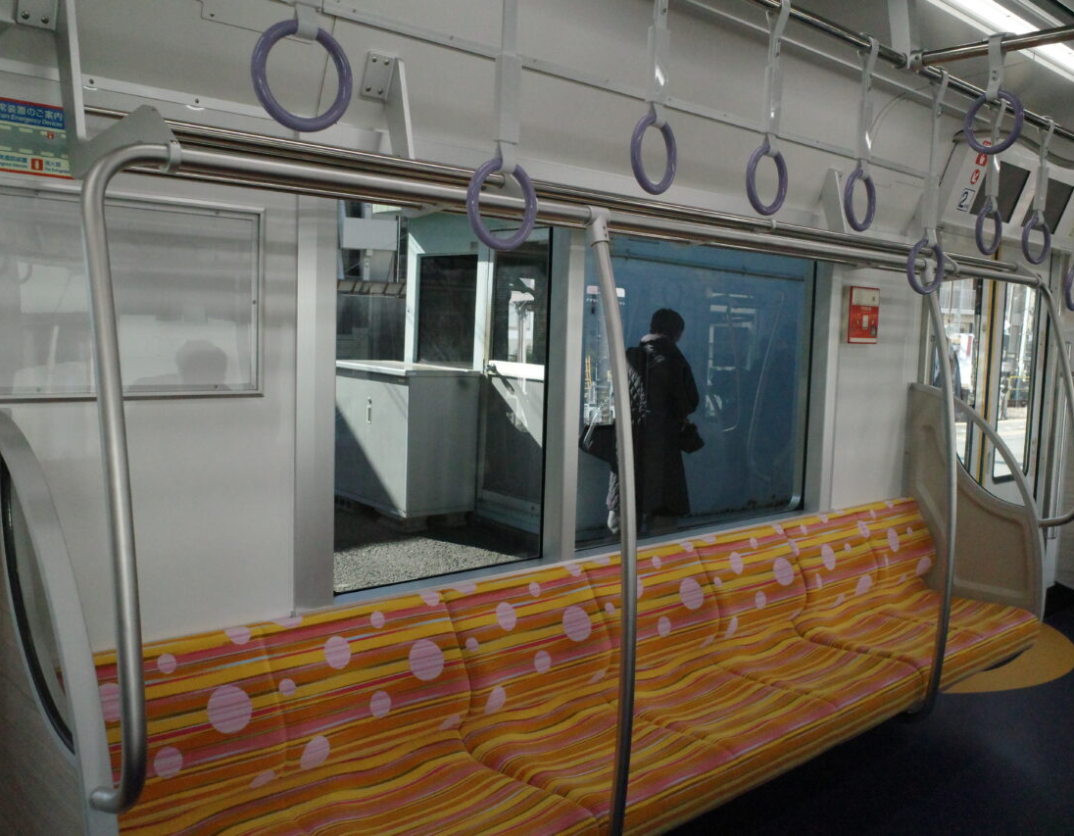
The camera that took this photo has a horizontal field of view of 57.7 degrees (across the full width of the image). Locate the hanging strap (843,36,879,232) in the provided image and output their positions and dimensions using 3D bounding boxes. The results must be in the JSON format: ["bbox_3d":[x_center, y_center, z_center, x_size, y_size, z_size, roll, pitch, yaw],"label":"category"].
[{"bbox_3d":[0.662,-0.572,1.972,0.127,0.386,0.044,-3,7,-43],"label":"hanging strap"}]

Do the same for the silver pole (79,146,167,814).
[{"bbox_3d":[-0.491,0.086,1.248,0.130,0.895,0.190,-3,7,-43],"label":"silver pole"}]

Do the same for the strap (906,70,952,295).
[{"bbox_3d":[0.882,-0.528,2.183,0.127,0.499,0.044,-3,7,-43],"label":"strap"}]

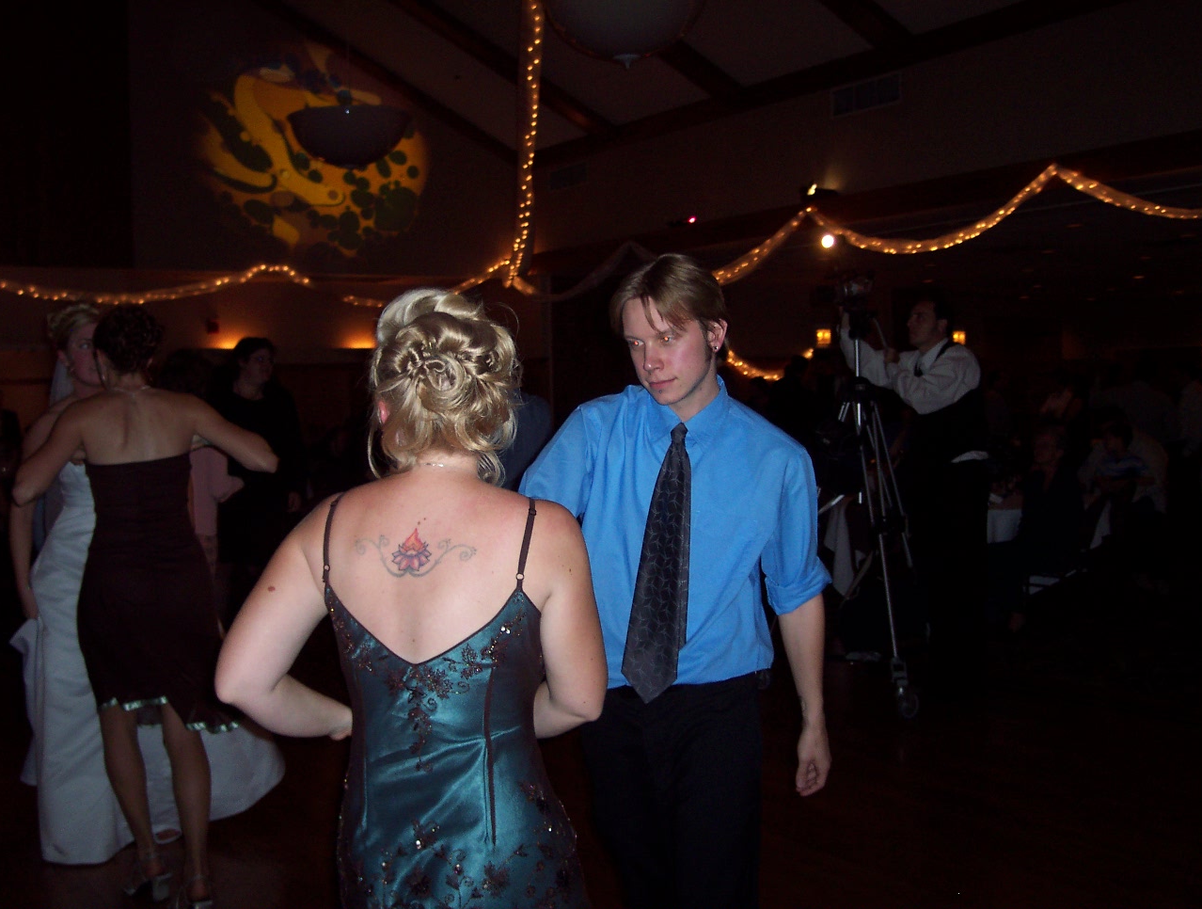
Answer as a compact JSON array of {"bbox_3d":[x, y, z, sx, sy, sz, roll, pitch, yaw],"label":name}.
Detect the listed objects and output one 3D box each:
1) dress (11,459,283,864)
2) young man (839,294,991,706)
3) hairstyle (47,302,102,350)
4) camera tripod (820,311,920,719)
[{"bbox_3d":[-1.486,0.629,4.355,0.780,1.240,0.680,-3,3,-21],"label":"dress"},{"bbox_3d":[1.417,0.185,5.989,0.580,1.810,0.550,-4,4,-35],"label":"young man"},{"bbox_3d":[-1.645,-0.394,4.183,0.180,0.170,0.210,-4,4,-37],"label":"hairstyle"},{"bbox_3d":[1.166,0.216,6.100,0.820,1.750,0.800,-3,3,-28],"label":"camera tripod"}]

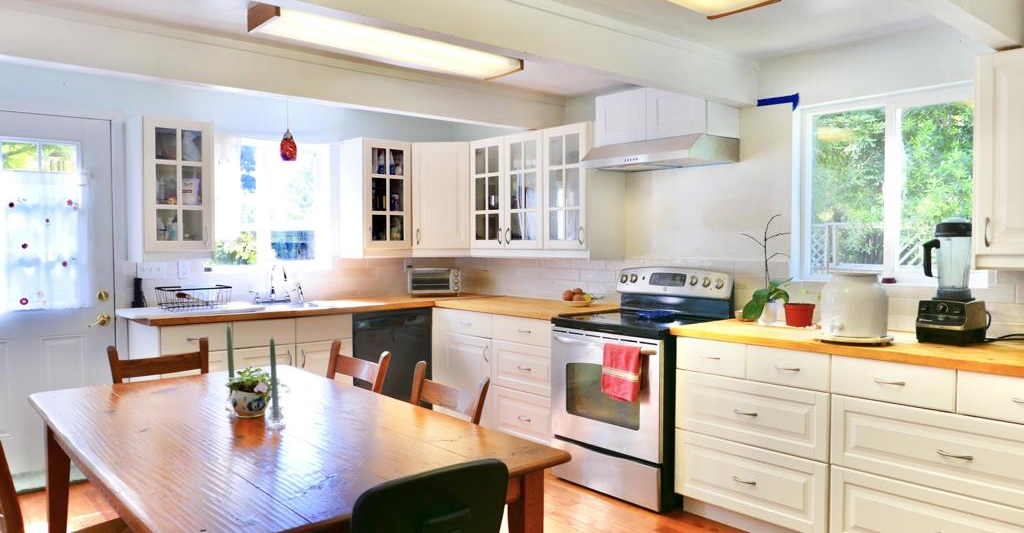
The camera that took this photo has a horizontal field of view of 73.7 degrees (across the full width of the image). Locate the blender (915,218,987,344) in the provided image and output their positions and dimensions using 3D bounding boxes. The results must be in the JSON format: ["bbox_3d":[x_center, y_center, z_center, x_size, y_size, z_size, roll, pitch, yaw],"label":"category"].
[{"bbox_3d":[1.875,0.057,2.908,0.222,0.522,0.187,-2,3,-35],"label":"blender"}]

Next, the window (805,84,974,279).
[{"bbox_3d":[1.805,-0.371,3.323,0.090,0.906,0.860,-2,2,-42],"label":"window"}]

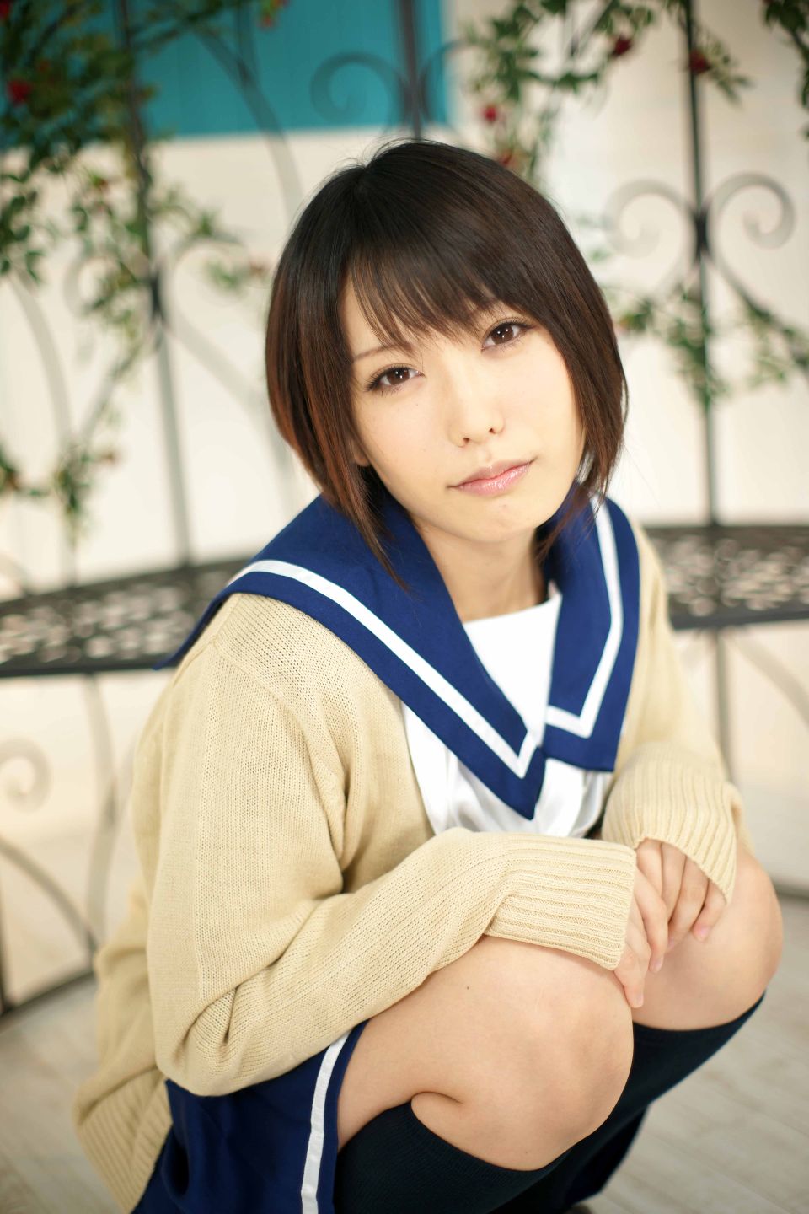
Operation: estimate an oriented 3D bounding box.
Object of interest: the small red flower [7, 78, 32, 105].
[{"bbox_3d":[-0.427,-0.571,1.870,0.027,0.029,0.027,-7,16,-10],"label":"small red flower"}]

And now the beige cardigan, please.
[{"bbox_3d":[0.026,0.202,1.112,0.408,0.508,0.360,-16,33,-37],"label":"beige cardigan"}]

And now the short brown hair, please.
[{"bbox_3d":[0.021,-0.145,0.985,0.200,0.250,0.225,-22,12,-11],"label":"short brown hair"}]

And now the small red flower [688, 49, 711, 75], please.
[{"bbox_3d":[0.334,-0.617,1.910,0.026,0.029,0.026,-4,15,0],"label":"small red flower"}]

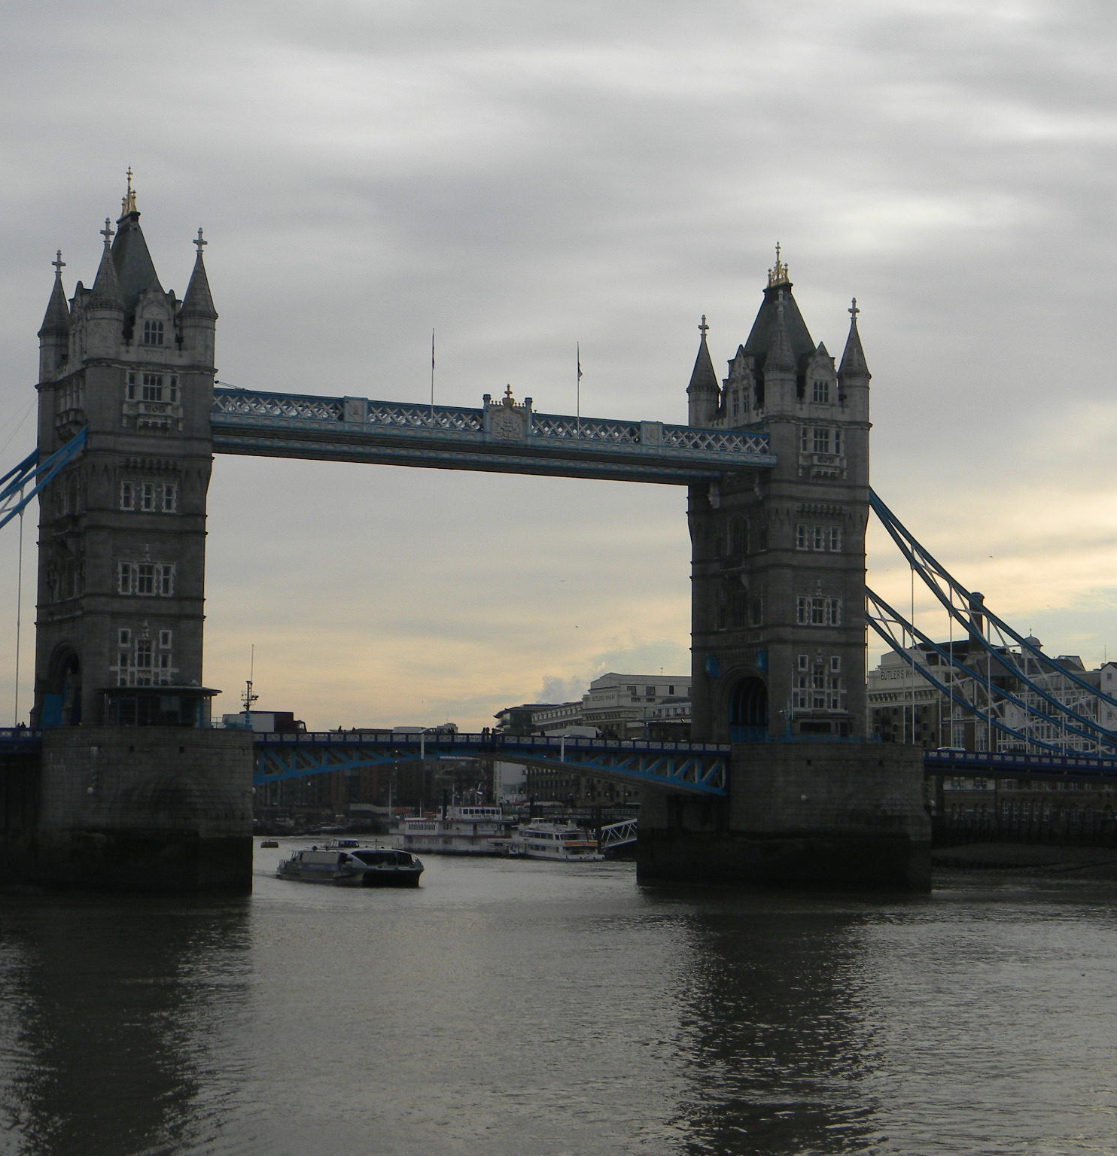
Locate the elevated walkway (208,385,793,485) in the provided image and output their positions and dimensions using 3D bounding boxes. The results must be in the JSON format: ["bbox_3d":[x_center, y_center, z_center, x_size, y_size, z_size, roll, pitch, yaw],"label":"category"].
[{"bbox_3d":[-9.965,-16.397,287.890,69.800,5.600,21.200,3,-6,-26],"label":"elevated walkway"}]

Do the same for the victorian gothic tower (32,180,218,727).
[{"bbox_3d":[-46.889,-13.888,269.374,14.200,61.107,22.600,3,-6,-26],"label":"victorian gothic tower"}]

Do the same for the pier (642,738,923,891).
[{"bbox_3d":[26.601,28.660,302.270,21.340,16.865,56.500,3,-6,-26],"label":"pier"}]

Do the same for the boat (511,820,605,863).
[{"bbox_3d":[-0.300,44.181,421.678,6.500,6.900,27.000,3,-6,-26],"label":"boat"}]

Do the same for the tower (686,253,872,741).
[{"bbox_3d":[26.893,-10.178,305.647,14.200,61.107,22.600,3,-6,-26],"label":"tower"}]

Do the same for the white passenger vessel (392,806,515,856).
[{"bbox_3d":[-18.947,45.671,454.272,8.500,9.300,38.000,3,-6,-26],"label":"white passenger vessel"}]

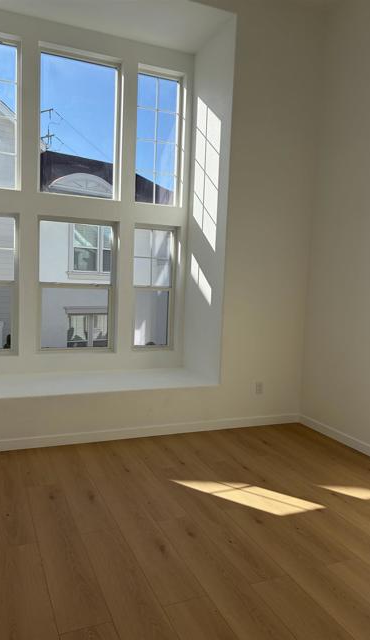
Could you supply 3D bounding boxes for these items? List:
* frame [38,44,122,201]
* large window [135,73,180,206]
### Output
[{"bbox_3d":[-1.102,-2.035,5.063,0.854,1.473,0.110,0,5,-23],"label":"frame"},{"bbox_3d":[-0.311,-2.026,5.443,0.503,1.421,0.100,0,5,-23],"label":"large window"}]

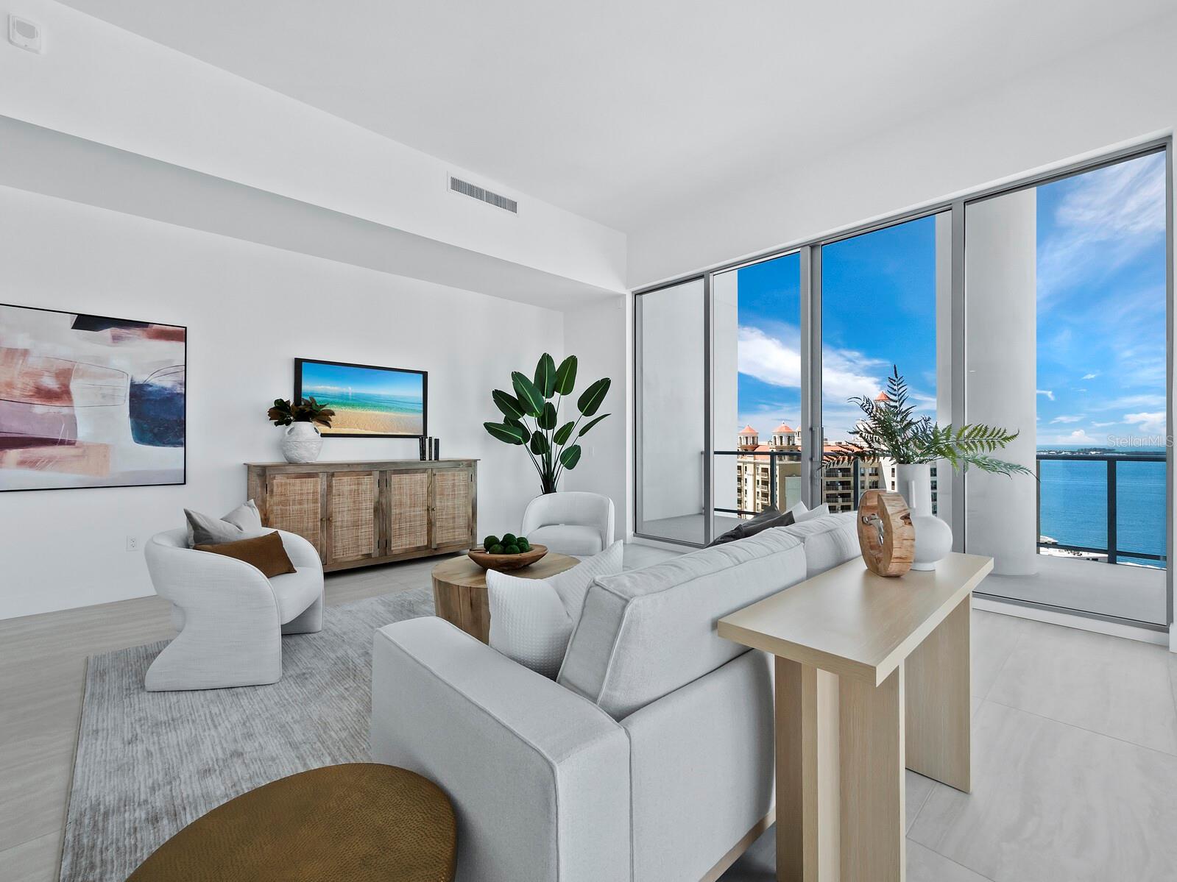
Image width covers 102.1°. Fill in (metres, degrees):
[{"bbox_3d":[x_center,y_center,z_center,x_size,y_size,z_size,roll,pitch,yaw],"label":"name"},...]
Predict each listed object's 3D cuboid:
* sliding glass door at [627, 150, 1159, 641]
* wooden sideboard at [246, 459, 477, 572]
[{"bbox_3d":[2.057,-0.337,4.390,0.120,3.000,4.207,0,0,-44],"label":"sliding glass door"},{"bbox_3d":[-2.126,0.727,4.741,2.089,1.018,0.490,0,0,-43],"label":"wooden sideboard"}]

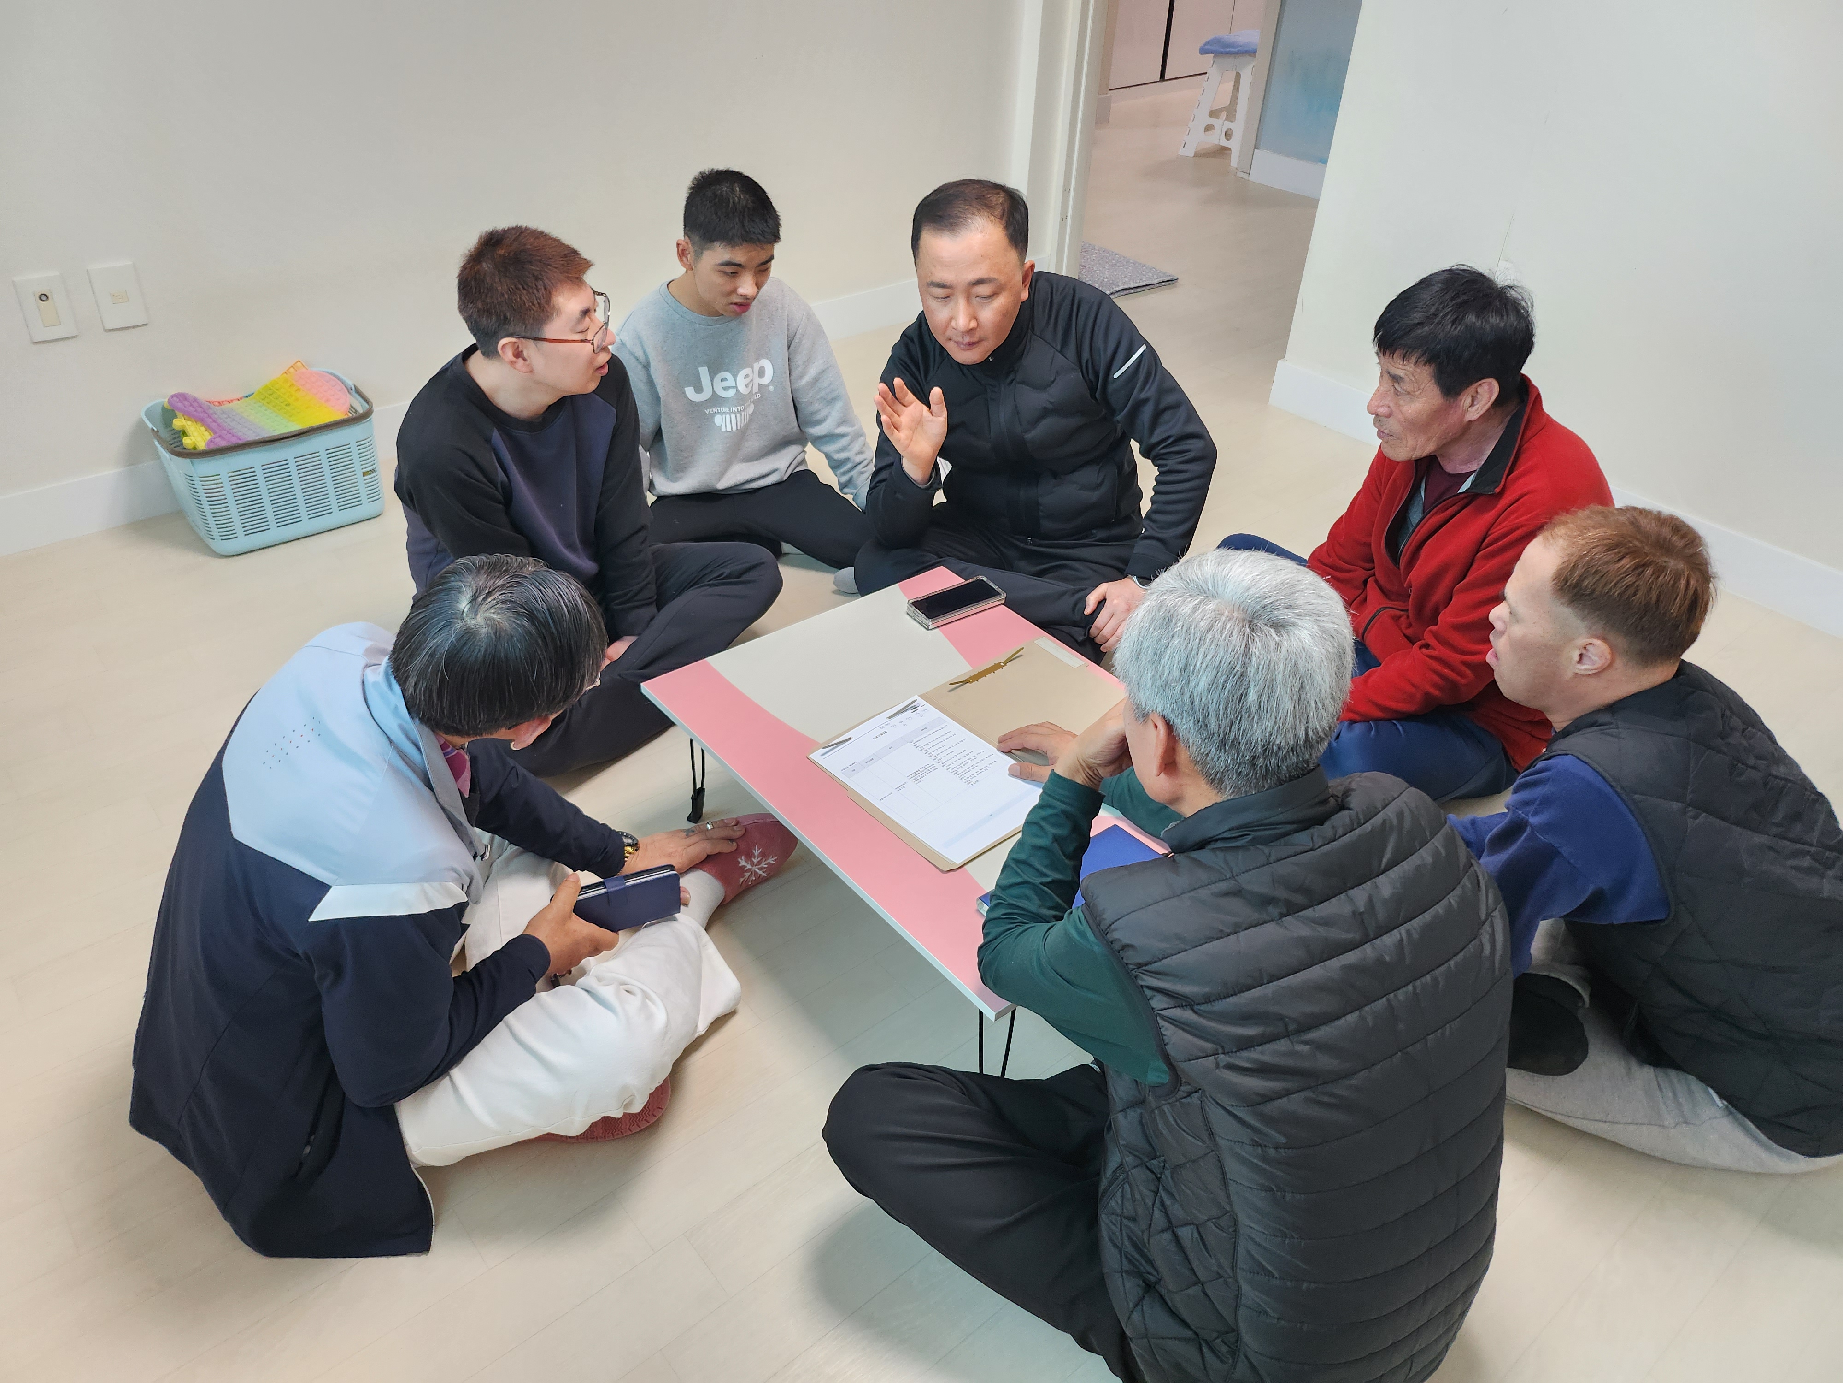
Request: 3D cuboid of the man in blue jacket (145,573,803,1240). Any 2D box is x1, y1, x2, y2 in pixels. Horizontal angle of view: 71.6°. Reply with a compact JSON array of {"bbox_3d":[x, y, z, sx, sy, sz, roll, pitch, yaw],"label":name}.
[{"bbox_3d":[-0.462,0.156,1.475,0.830,0.790,0.580,-15,40,-23],"label":"man in blue jacket"}]

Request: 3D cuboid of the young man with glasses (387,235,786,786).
[{"bbox_3d":[-0.683,-0.386,2.181,0.680,0.820,0.760,25,41,27],"label":"young man with glasses"}]

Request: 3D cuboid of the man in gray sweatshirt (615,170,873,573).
[{"bbox_3d":[-0.432,-0.620,2.522,0.640,0.820,0.640,-12,39,-20],"label":"man in gray sweatshirt"}]

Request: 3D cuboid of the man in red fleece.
[{"bbox_3d":[0.819,-0.340,2.211,0.640,0.840,0.820,-12,38,-20],"label":"man in red fleece"}]

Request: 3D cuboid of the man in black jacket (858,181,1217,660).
[{"bbox_3d":[0.238,-0.519,2.408,0.740,0.850,0.660,9,36,9],"label":"man in black jacket"}]

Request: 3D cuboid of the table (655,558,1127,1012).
[{"bbox_3d":[0.059,0.170,1.947,0.605,0.258,0.800,-25,44,-33],"label":"table"}]

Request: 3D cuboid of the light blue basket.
[{"bbox_3d":[-1.404,-0.496,2.766,0.410,0.250,0.300,-25,44,-33],"label":"light blue basket"}]

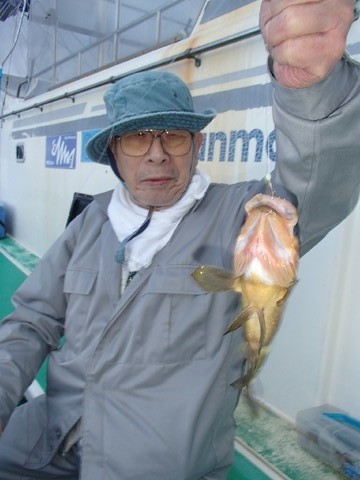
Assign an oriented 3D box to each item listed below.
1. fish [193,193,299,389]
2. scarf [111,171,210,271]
[{"bbox_3d":[0.082,0.066,0.510,0.132,0.262,0.088,7,20,5],"label":"fish"},{"bbox_3d":[-0.041,-0.045,0.780,0.205,0.190,0.170,3,13,11],"label":"scarf"}]

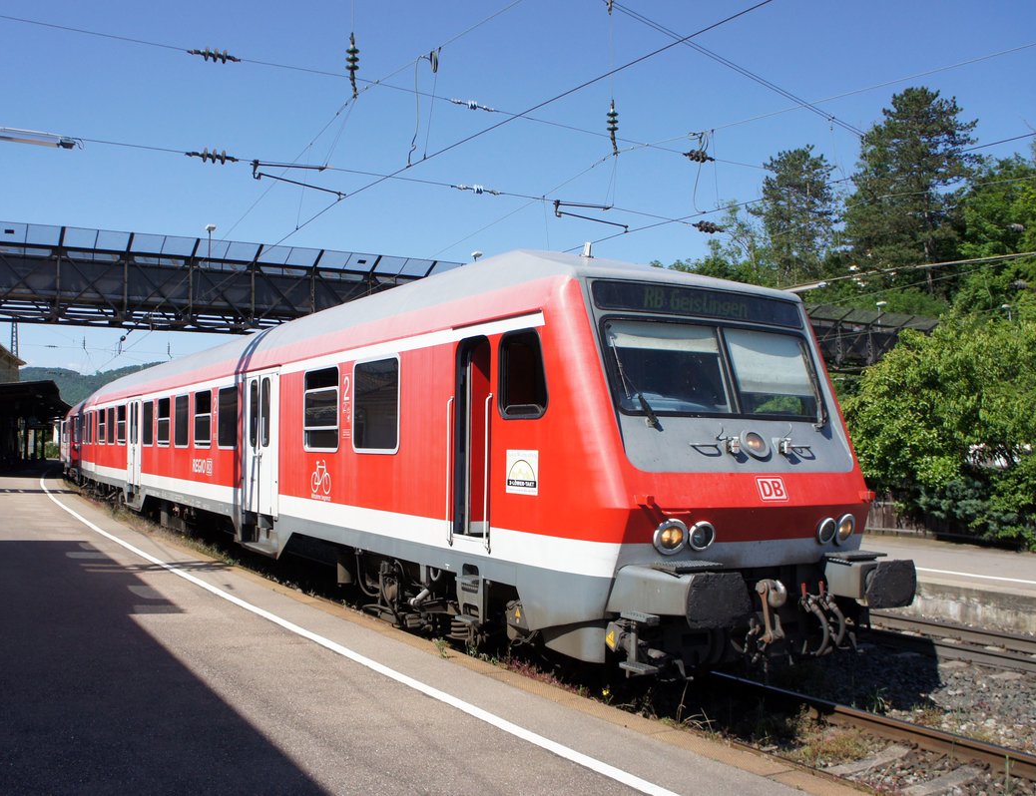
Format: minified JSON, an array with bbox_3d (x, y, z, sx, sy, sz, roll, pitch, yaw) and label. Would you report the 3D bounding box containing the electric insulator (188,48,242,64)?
[{"bbox_3d":[-4.504,-5.069,13.321,0.785,0.230,0.230,-3,0,-33],"label":"electric insulator"}]

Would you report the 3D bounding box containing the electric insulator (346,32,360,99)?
[{"bbox_3d":[-2.661,-5.398,14.552,0.220,1.083,0.220,0,-3,0],"label":"electric insulator"}]

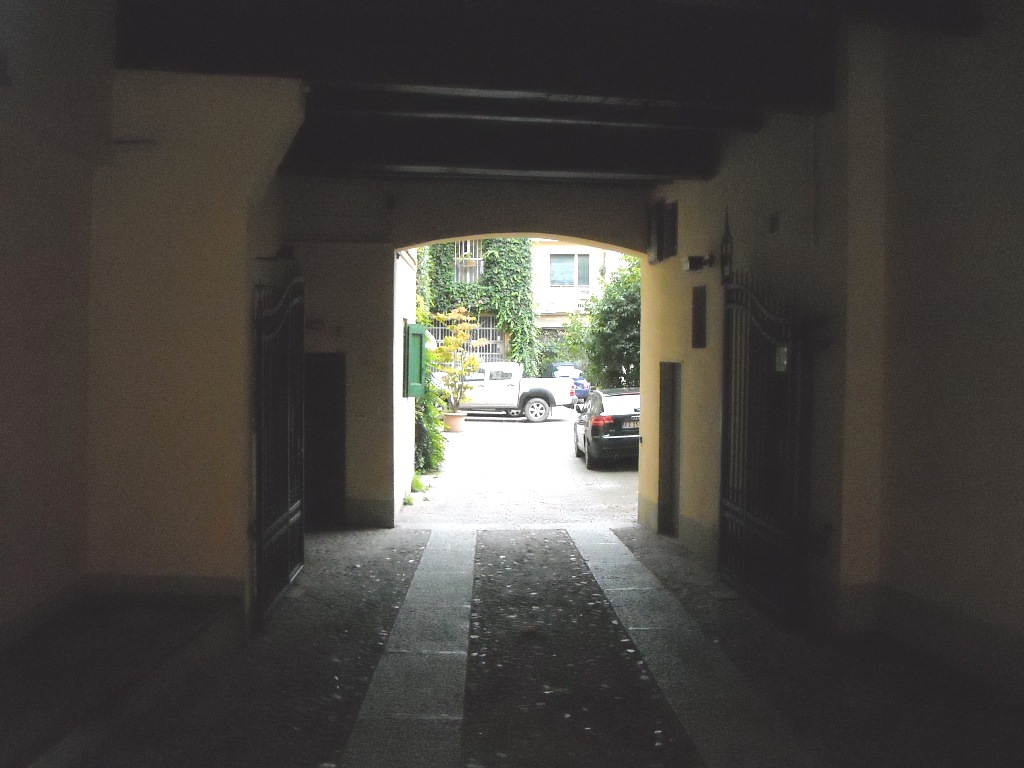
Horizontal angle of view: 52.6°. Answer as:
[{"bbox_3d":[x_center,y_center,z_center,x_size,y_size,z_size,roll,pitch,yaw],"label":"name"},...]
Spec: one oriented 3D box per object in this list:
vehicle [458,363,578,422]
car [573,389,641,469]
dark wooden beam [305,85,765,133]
[{"bbox_3d":[-0.600,0.250,31.800,5.150,1.800,1.820,1,1,0],"label":"vehicle"},{"bbox_3d":[2.150,0.780,19.650,1.780,1.430,4.380,1,1,0],"label":"car"},{"bbox_3d":[0.160,-2.180,8.150,3.750,0.270,0.250,0,1,-7],"label":"dark wooden beam"}]

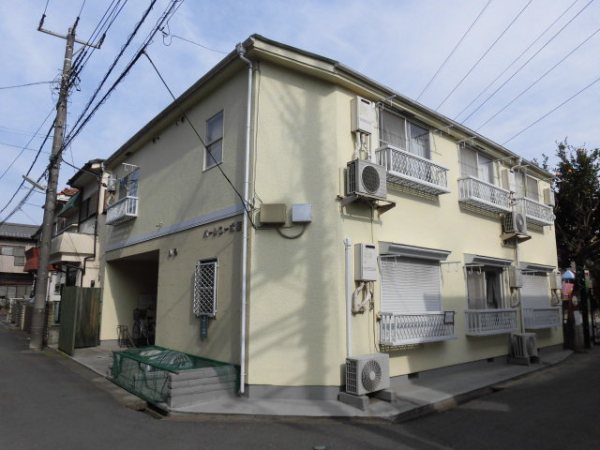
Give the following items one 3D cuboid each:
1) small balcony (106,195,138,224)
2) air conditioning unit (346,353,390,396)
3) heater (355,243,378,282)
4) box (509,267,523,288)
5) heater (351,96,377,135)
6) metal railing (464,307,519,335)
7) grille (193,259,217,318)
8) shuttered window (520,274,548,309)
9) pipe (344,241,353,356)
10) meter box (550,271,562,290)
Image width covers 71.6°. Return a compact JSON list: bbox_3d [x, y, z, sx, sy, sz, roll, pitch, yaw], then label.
[{"bbox_3d":[-4.990,-0.366,11.610,0.287,0.506,1.887,8,-12,-38],"label":"small balcony"},{"bbox_3d":[1.122,2.439,6.850,0.785,0.535,0.270,9,-13,-39],"label":"air conditioning unit"},{"bbox_3d":[1.159,0.675,7.381,0.375,0.615,0.185,9,-13,-39],"label":"heater"},{"bbox_3d":[5.304,1.302,10.253,0.362,0.498,0.166,9,-12,-40],"label":"box"},{"bbox_3d":[1.152,-2.030,7.847,0.375,0.615,0.185,9,-13,-39],"label":"heater"},{"bbox_3d":[4.213,2.106,9.129,1.827,0.486,0.294,9,-12,-40],"label":"metal railing"},{"bbox_3d":[-1.841,1.244,8.140,0.120,1.040,0.820,9,-13,-39],"label":"grille"},{"bbox_3d":[6.340,1.794,11.176,1.752,1.027,0.091,9,-12,-40],"label":"shuttered window"},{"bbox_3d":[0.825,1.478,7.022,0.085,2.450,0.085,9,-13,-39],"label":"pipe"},{"bbox_3d":[8.089,1.767,13.137,0.400,0.580,0.190,9,-13,-39],"label":"meter box"}]

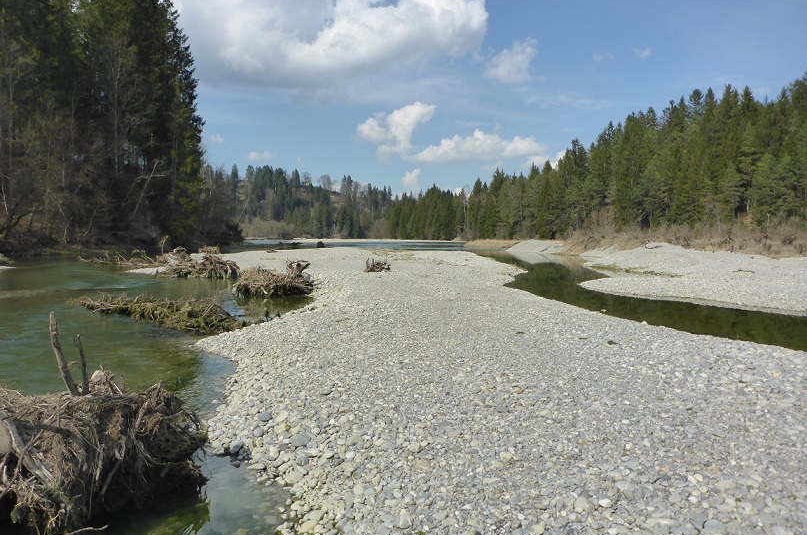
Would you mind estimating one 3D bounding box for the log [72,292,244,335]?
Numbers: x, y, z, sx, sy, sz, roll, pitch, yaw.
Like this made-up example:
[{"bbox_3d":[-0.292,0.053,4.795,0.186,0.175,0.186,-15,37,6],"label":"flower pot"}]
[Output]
[{"bbox_3d":[-5.680,0.905,14.761,5.400,0.570,1.400,2,4,41],"label":"log"}]

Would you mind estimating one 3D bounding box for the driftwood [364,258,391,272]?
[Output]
[{"bbox_3d":[-1.070,-0.092,27.728,1.030,0.550,0.700,0,3,0],"label":"driftwood"}]

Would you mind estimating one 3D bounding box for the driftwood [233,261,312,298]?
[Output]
[{"bbox_3d":[-4.170,0.371,21.142,2.300,1.020,1.500,0,3,0],"label":"driftwood"}]

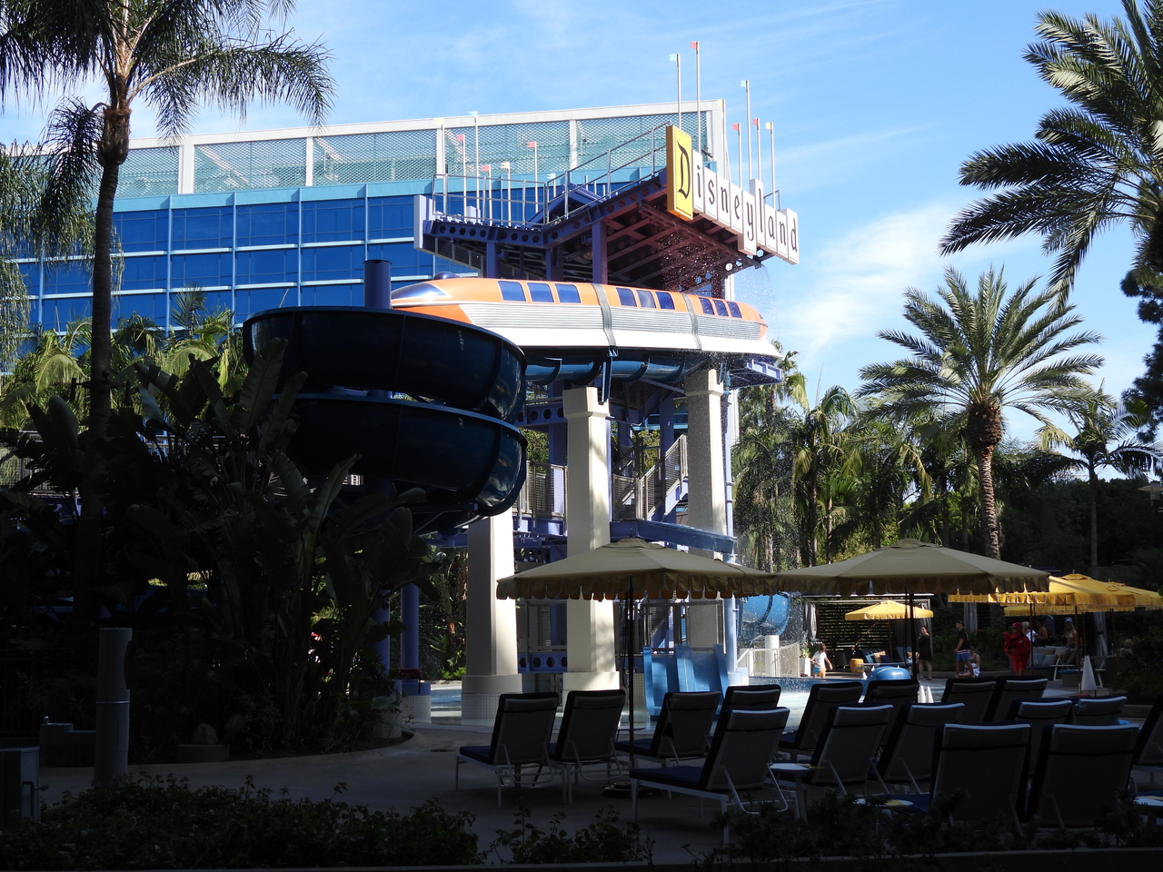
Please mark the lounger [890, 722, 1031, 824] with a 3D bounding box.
[{"bbox_3d":[2.508,2.412,9.716,0.683,1.051,1.612,0,-8,-3],"label":"lounger"}]

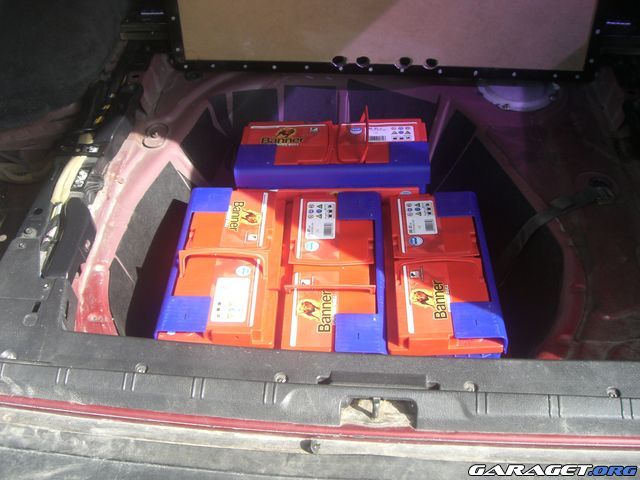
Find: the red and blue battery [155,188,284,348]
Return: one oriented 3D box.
[{"bbox_3d":[-0.151,0.091,1.230,0.177,0.193,0.354,0,42,1],"label":"red and blue battery"}]

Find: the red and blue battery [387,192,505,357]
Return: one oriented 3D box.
[{"bbox_3d":[0.203,0.102,1.263,0.178,0.190,0.354,1,40,2],"label":"red and blue battery"}]

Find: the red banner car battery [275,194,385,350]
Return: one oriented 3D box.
[{"bbox_3d":[0.028,0.104,1.274,0.178,0.190,0.354,0,40,2],"label":"red banner car battery"}]

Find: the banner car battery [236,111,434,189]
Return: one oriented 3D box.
[{"bbox_3d":[0.027,-0.126,1.415,0.354,0.210,0.178,0,40,1],"label":"banner car battery"}]

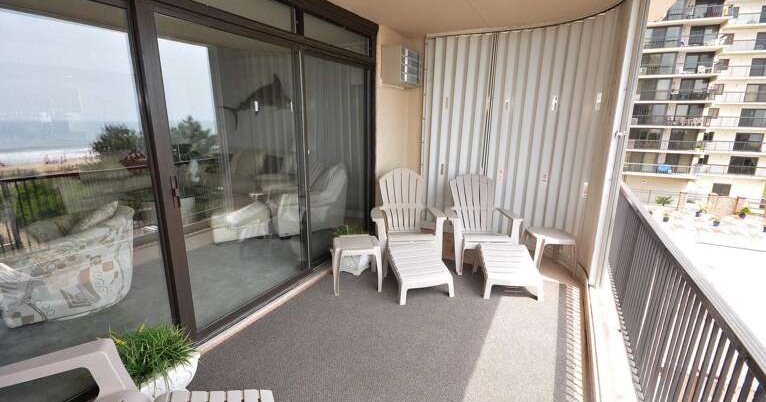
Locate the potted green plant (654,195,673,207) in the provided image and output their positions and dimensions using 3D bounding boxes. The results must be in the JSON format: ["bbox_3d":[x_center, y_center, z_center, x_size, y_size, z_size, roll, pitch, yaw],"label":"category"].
[{"bbox_3d":[26.346,0.047,30.000,1.300,1.150,1.300,8,16,28],"label":"potted green plant"}]

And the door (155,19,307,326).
[{"bbox_3d":[-0.990,-0.198,2.466,0.060,2.000,1.140,8,16,28],"label":"door"}]

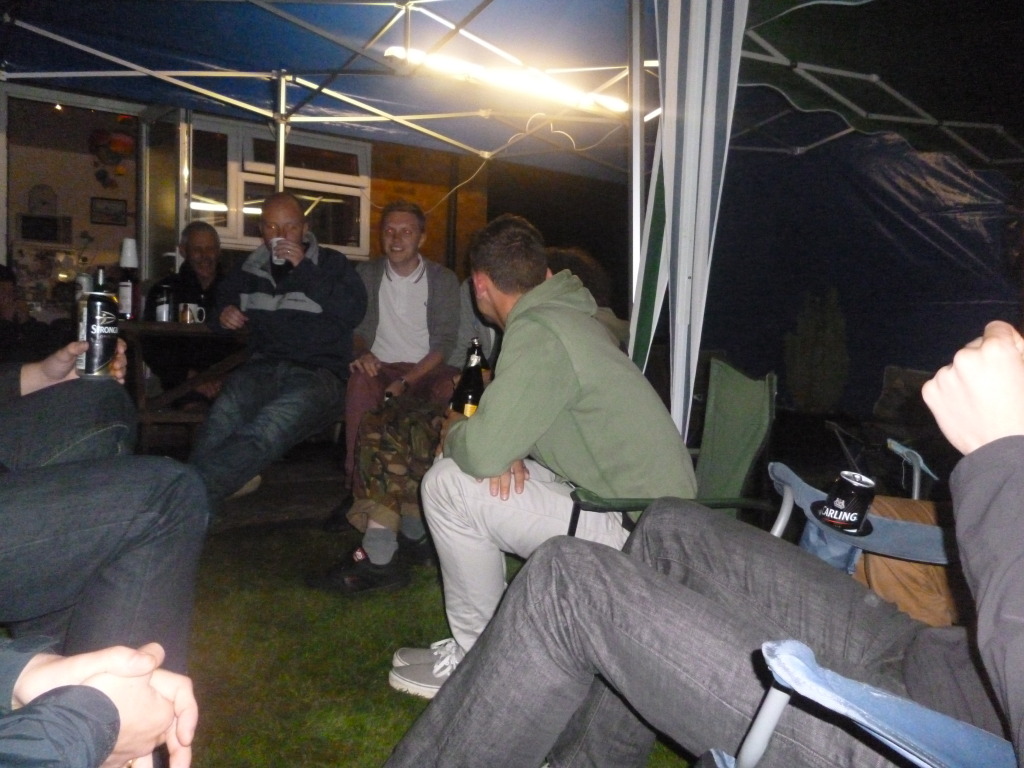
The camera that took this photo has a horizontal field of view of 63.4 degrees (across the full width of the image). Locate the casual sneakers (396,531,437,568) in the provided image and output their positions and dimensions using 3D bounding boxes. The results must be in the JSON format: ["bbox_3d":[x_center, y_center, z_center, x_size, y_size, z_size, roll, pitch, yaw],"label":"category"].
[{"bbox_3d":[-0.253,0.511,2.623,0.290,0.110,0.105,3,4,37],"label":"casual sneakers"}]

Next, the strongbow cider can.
[{"bbox_3d":[-0.715,-0.086,1.430,0.066,0.150,0.066,3,3,0],"label":"strongbow cider can"}]

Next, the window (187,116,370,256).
[{"bbox_3d":[-1.628,-1.381,5.928,1.371,0.883,0.100,-1,4,-37],"label":"window"}]

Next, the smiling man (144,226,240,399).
[{"bbox_3d":[-1.417,-0.124,3.720,0.560,1.242,0.750,-1,3,-30],"label":"smiling man"}]

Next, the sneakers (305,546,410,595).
[{"bbox_3d":[-0.428,0.523,2.358,0.295,0.112,0.107,0,3,-21],"label":"sneakers"}]

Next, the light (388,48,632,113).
[{"bbox_3d":[0.032,-1.493,4.101,1.450,0.080,0.090,-1,3,-37],"label":"light"}]

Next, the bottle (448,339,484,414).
[{"bbox_3d":[-0.099,0.011,1.970,0.070,0.250,0.070,6,1,-6],"label":"bottle"}]

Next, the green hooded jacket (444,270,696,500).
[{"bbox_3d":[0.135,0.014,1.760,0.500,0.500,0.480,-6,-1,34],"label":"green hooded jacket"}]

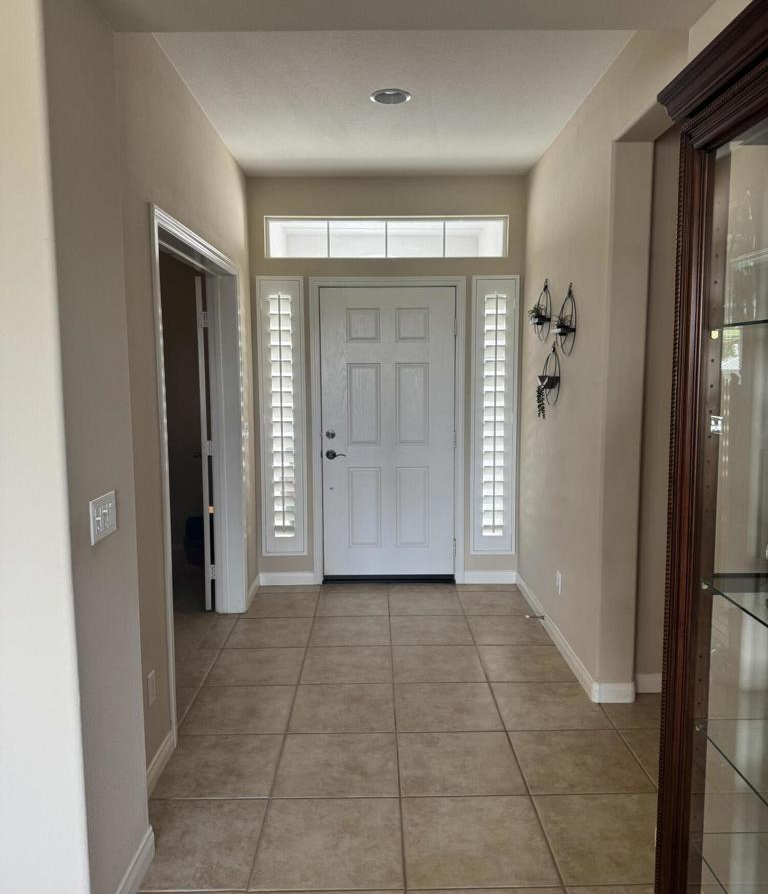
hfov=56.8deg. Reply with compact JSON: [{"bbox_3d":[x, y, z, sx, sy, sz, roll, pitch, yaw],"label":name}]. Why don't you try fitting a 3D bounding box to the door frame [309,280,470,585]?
[{"bbox_3d":[0.029,-0.092,4.882,1.047,2.108,0.110,0,6,-1],"label":"door frame"}]

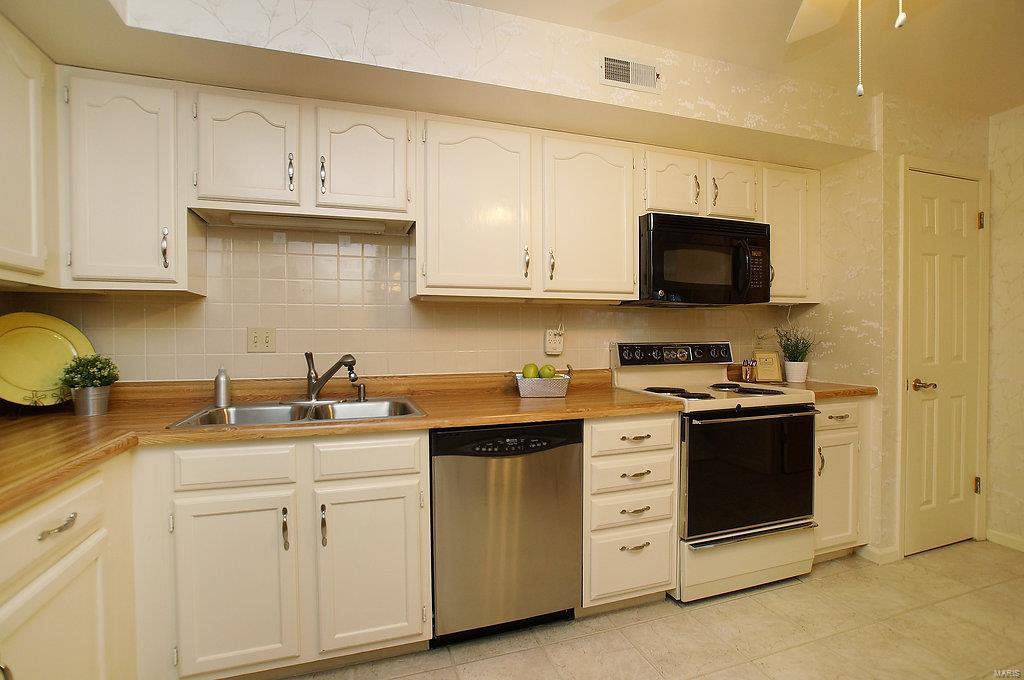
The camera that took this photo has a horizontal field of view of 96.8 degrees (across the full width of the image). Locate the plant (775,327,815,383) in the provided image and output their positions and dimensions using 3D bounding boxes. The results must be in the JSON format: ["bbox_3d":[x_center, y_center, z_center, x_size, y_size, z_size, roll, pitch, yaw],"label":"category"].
[{"bbox_3d":[1.641,0.086,2.632,0.180,0.310,0.180,-1,1,-18],"label":"plant"}]

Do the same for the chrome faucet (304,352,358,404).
[{"bbox_3d":[-0.766,0.163,1.921,0.270,0.215,0.065,0,1,29],"label":"chrome faucet"}]

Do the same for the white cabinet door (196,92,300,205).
[{"bbox_3d":[-0.998,-0.721,1.742,0.343,0.389,0.025,-1,1,-18],"label":"white cabinet door"}]

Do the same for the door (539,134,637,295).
[{"bbox_3d":[0.371,-0.580,2.180,0.475,0.706,0.025,-1,1,-18],"label":"door"}]

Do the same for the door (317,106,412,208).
[{"bbox_3d":[-0.610,-0.728,1.865,0.350,0.387,0.025,-1,1,-18],"label":"door"}]

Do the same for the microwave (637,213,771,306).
[{"bbox_3d":[0.952,-0.401,2.448,0.755,0.420,0.400,-1,1,-18],"label":"microwave"}]

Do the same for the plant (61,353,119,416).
[{"bbox_3d":[-1.593,0.168,1.716,0.180,0.225,0.180,-1,1,-18],"label":"plant"}]

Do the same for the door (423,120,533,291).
[{"bbox_3d":[-0.141,-0.582,2.017,0.474,0.705,0.025,-1,1,-18],"label":"door"}]

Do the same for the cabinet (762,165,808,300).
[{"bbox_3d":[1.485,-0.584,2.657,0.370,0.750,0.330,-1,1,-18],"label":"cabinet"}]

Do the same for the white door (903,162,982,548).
[{"bbox_3d":[2.331,0.124,2.493,0.600,2.032,0.045,-1,1,-18],"label":"white door"}]

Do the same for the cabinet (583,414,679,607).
[{"bbox_3d":[0.417,0.700,2.176,0.454,0.777,0.615,-1,1,-18],"label":"cabinet"}]

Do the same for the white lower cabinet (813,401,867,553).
[{"bbox_3d":[1.554,0.680,2.553,0.415,0.765,0.615,-1,1,-18],"label":"white lower cabinet"}]

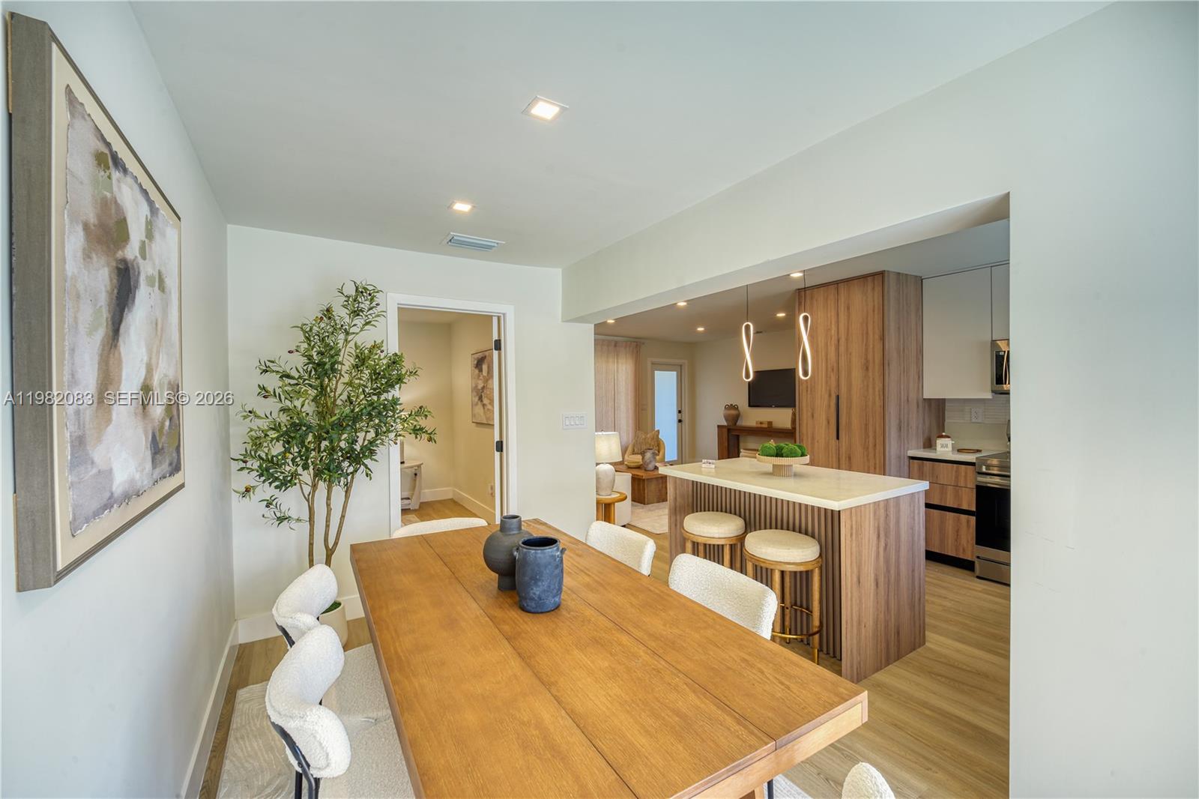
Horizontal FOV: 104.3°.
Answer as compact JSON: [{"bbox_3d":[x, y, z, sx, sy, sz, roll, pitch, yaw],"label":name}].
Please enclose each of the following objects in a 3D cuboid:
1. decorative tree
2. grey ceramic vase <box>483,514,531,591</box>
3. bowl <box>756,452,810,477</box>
[{"bbox_3d":[-1.431,0.348,2.636,1.000,2.070,0.780,-1,1,-32],"label":"decorative tree"},{"bbox_3d":[-0.327,0.557,1.704,0.200,0.240,0.200,0,1,0],"label":"grey ceramic vase"},{"bbox_3d":[1.171,0.406,2.926,0.330,0.125,0.330,-1,1,0],"label":"bowl"}]

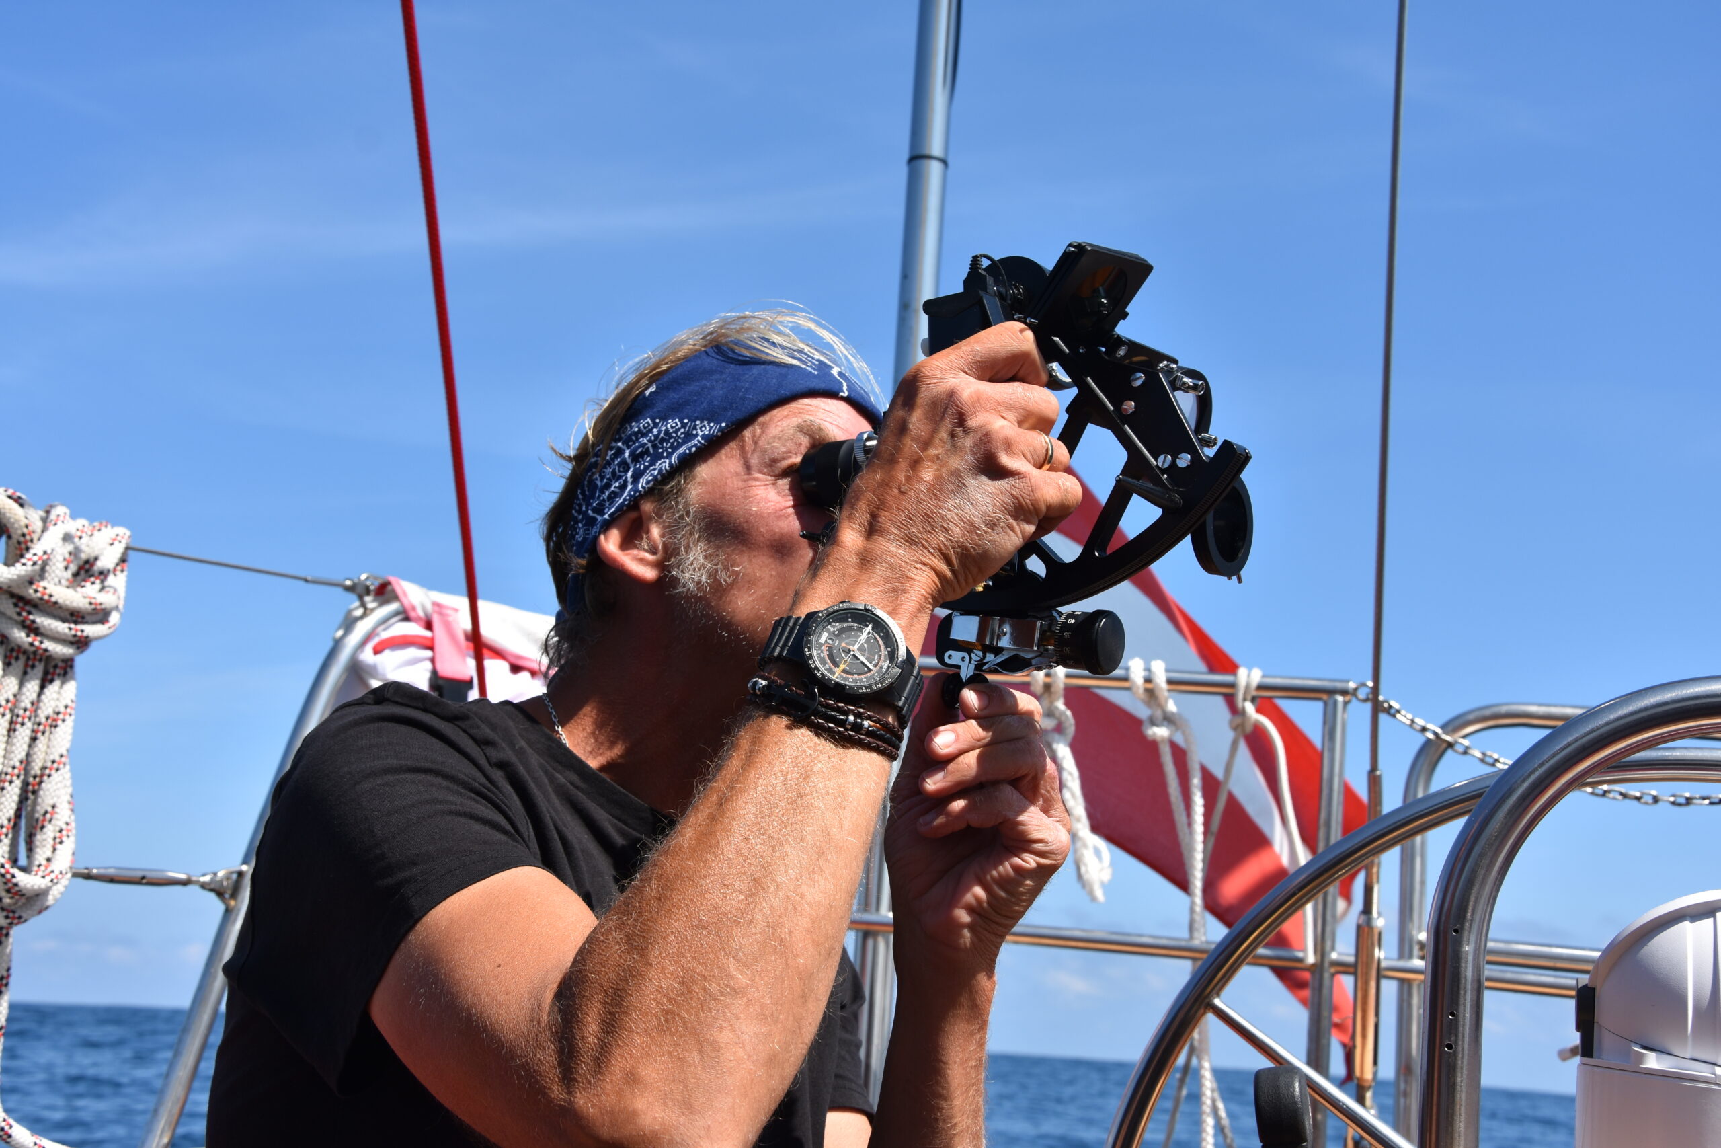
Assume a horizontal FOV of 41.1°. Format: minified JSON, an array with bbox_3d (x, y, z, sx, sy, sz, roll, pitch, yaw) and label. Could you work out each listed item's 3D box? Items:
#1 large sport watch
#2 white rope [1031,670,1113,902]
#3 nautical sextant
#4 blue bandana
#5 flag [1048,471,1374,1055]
[{"bbox_3d":[-0.010,0.047,1.075,0.078,0.048,0.060,15,-26,-6],"label":"large sport watch"},{"bbox_3d":[0.225,0.222,2.450,0.080,0.250,0.060,3,-12,0],"label":"white rope"},{"bbox_3d":[0.068,-0.057,1.147,0.280,0.240,0.135,-5,-14,33],"label":"nautical sextant"},{"bbox_3d":[-0.081,-0.058,1.300,0.205,0.125,0.170,-17,-20,28],"label":"blue bandana"},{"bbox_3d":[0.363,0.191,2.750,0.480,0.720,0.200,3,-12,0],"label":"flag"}]

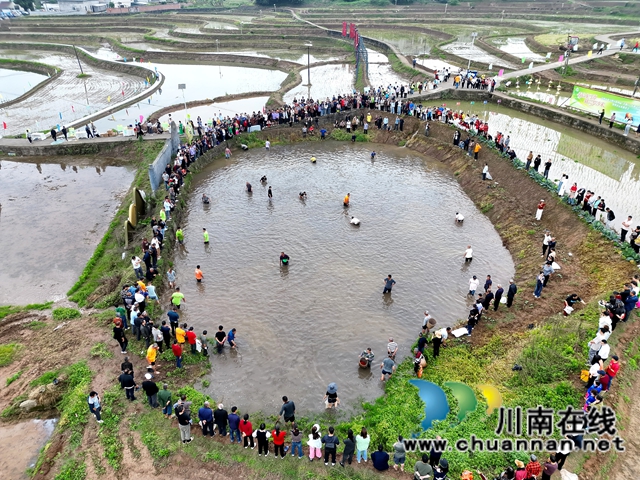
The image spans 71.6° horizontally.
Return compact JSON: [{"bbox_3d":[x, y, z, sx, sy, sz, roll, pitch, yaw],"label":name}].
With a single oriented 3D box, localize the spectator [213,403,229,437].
[{"bbox_3d":[-3.837,7.002,17.305,0.520,1.593,0.330,2,24,5],"label":"spectator"}]

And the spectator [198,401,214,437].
[{"bbox_3d":[-4.095,6.501,16.163,0.500,1.665,0.360,8,30,13],"label":"spectator"}]

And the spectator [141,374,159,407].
[{"bbox_3d":[-6.661,5.917,17.515,0.560,1.650,0.380,16,33,26],"label":"spectator"}]

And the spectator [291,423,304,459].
[{"bbox_3d":[-0.848,7.318,16.160,0.480,1.616,0.330,5,25,11],"label":"spectator"}]

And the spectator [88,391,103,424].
[{"bbox_3d":[-8.669,6.468,17.245,0.500,1.558,0.500,-5,30,-9],"label":"spectator"}]

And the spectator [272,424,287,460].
[{"bbox_3d":[-1.486,7.319,16.163,0.520,1.616,0.360,4,25,9],"label":"spectator"}]

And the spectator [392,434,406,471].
[{"bbox_3d":[2.808,7.301,15.204,0.500,1.617,0.380,0,29,0],"label":"spectator"}]

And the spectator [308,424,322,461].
[{"bbox_3d":[-0.153,7.186,15.810,0.520,1.653,0.360,2,24,5],"label":"spectator"}]

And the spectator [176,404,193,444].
[{"bbox_3d":[-4.745,6.447,15.608,0.540,1.706,0.420,19,35,30],"label":"spectator"}]

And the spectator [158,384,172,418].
[{"bbox_3d":[-6.037,6.309,17.431,0.520,1.676,0.340,1,24,3],"label":"spectator"}]

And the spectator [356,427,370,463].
[{"bbox_3d":[1.509,7.295,15.835,0.500,1.636,0.330,1,24,3],"label":"spectator"}]

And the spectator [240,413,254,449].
[{"bbox_3d":[-2.695,7.030,16.354,0.500,1.643,0.330,5,25,11],"label":"spectator"}]

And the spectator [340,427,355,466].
[{"bbox_3d":[0.994,7.201,15.460,0.500,1.671,0.380,-7,25,-14],"label":"spectator"}]

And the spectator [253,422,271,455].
[{"bbox_3d":[-2.067,7.187,15.987,0.600,1.544,0.350,2,30,4],"label":"spectator"}]

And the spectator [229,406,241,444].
[{"bbox_3d":[-3.057,6.590,15.892,0.480,1.678,0.330,6,30,10],"label":"spectator"}]

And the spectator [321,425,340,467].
[{"bbox_3d":[0.360,6.874,14.825,0.560,1.735,0.380,0,29,0],"label":"spectator"}]

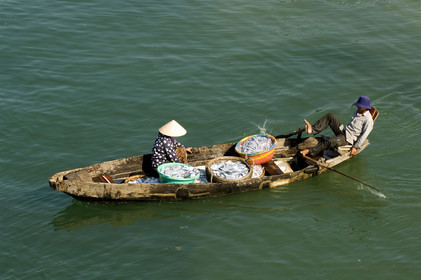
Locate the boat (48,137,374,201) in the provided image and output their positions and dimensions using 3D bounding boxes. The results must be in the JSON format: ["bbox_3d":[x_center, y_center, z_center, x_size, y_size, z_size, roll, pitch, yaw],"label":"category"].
[{"bbox_3d":[-0.016,0.469,30.047,5.050,0.620,1.220,-6,29,-11],"label":"boat"}]

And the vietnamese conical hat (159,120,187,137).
[{"bbox_3d":[-0.569,-0.214,29.666,0.425,0.180,0.425,4,28,-2],"label":"vietnamese conical hat"}]

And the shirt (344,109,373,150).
[{"bbox_3d":[2.340,-0.173,30.272,0.320,0.600,0.460,15,16,-36],"label":"shirt"}]

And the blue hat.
[{"bbox_3d":[2.386,-0.585,30.064,0.285,0.150,0.270,-4,33,-33],"label":"blue hat"}]

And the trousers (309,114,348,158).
[{"bbox_3d":[1.856,-0.086,30.202,0.600,0.520,0.500,-5,28,-9],"label":"trousers"}]

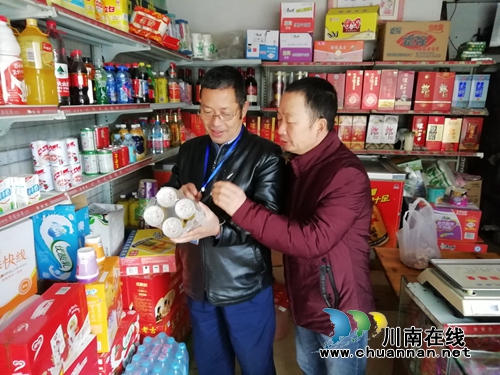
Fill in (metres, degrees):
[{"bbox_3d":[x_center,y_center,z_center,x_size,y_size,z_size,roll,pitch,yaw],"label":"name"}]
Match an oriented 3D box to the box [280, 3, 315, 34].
[{"bbox_3d":[0.387,-1.317,2.979,0.262,0.210,0.270,3,13,10],"label":"box"}]

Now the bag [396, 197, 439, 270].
[{"bbox_3d":[0.915,0.250,2.040,0.205,0.355,0.170,3,13,10],"label":"bag"}]

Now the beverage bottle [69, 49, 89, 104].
[{"bbox_3d":[-0.745,-0.477,1.636,0.067,0.230,0.067,2,13,7],"label":"beverage bottle"}]

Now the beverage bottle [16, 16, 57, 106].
[{"bbox_3d":[-0.807,-0.475,1.432,0.110,0.314,0.110,6,14,21],"label":"beverage bottle"}]

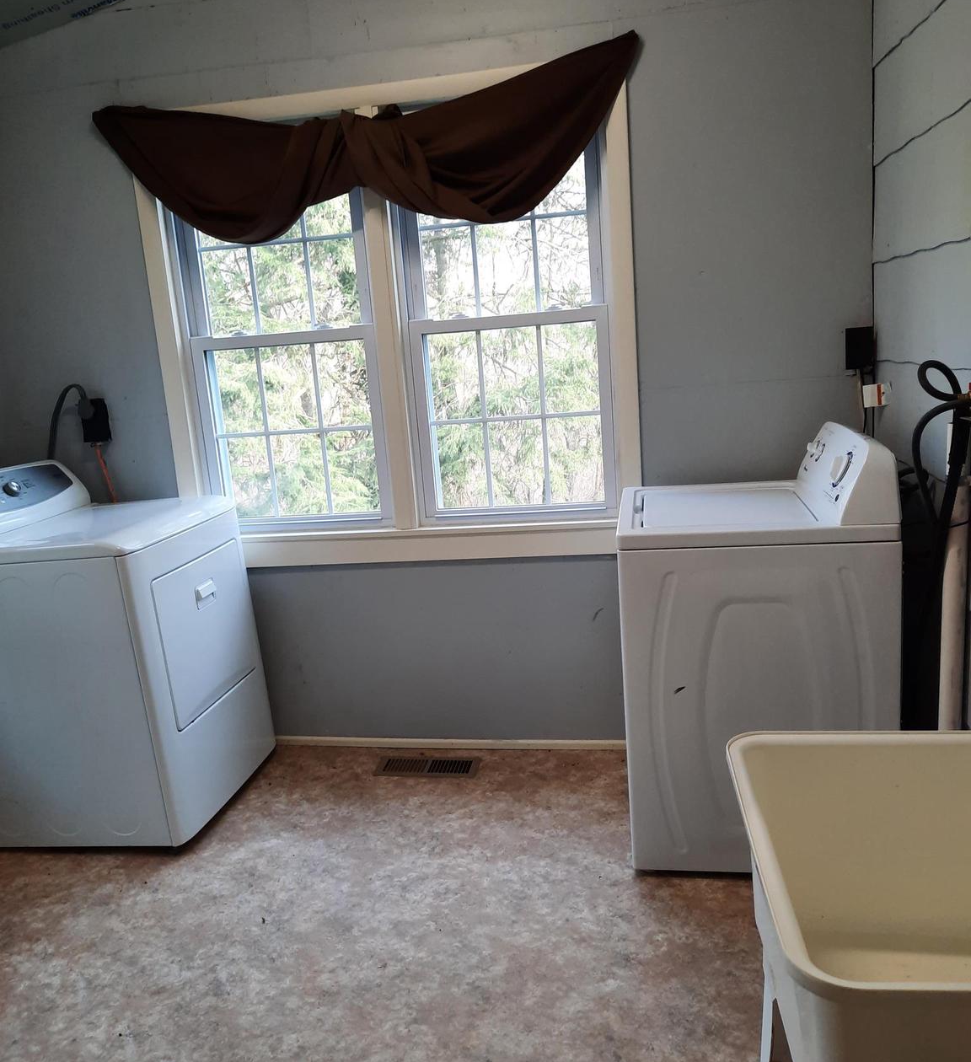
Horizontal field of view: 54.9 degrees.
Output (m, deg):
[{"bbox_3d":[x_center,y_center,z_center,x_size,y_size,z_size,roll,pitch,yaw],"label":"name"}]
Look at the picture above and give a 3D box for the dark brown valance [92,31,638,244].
[{"bbox_3d":[-0.401,-1.157,2.867,1.730,0.470,0.120,-2,12,11],"label":"dark brown valance"}]

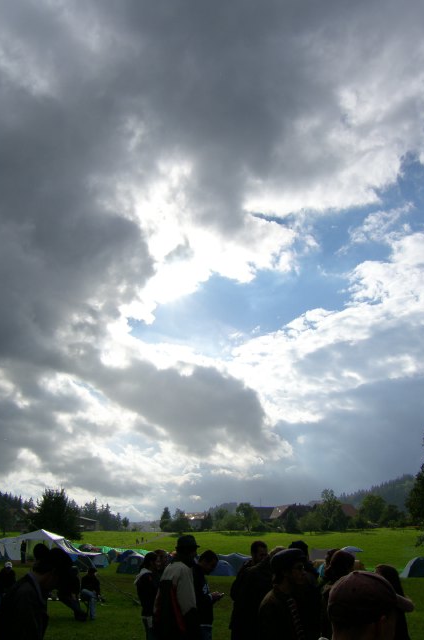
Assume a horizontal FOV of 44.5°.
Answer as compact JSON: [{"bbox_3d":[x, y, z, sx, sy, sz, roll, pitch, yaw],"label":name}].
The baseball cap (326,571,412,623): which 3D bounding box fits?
[{"bbox_3d":[0.458,0.799,1.510,0.270,0.135,0.178,5,-22,-28],"label":"baseball cap"}]

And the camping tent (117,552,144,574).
[{"bbox_3d":[-4.409,14.064,30.096,2.300,1.237,2.200,0,-23,0],"label":"camping tent"}]

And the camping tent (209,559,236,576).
[{"bbox_3d":[0.647,15.806,33.000,1.726,0.902,2.000,0,-23,0],"label":"camping tent"}]

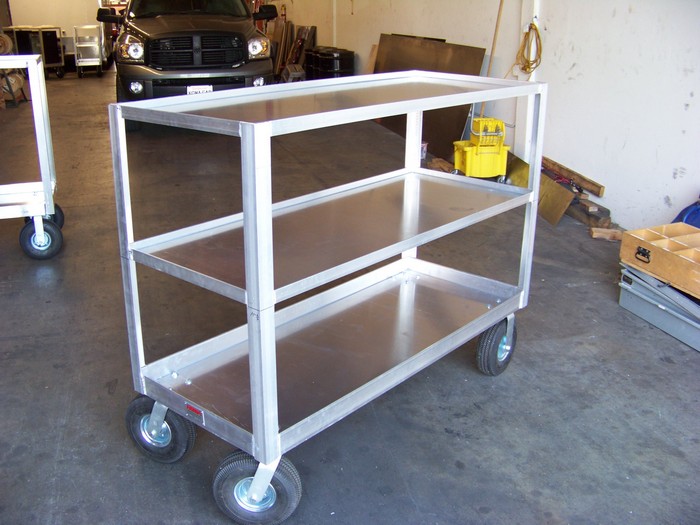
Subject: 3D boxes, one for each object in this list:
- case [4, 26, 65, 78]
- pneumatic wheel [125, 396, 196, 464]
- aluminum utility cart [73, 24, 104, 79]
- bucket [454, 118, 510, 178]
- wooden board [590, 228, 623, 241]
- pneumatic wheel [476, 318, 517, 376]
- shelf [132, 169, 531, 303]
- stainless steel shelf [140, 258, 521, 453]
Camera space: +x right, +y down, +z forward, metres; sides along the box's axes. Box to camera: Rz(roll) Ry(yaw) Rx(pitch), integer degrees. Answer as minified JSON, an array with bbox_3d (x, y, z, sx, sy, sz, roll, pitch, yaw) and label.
[{"bbox_3d":[-6.858,-4.551,15.813,1.160,1.040,0.650,-8,21,-22],"label":"case"},{"bbox_3d":[-0.637,0.558,2.457,0.257,0.257,0.085,9,21,22],"label":"pneumatic wheel"},{"bbox_3d":[-5.814,-4.698,16.216,0.560,1.070,0.950,-7,20,-20],"label":"aluminum utility cart"},{"bbox_3d":[1.200,-1.043,6.680,0.420,0.540,0.410,-3,19,-9],"label":"bucket"},{"bbox_3d":[1.819,-0.186,4.989,0.290,0.040,0.090,5,20,12],"label":"wooden board"},{"bbox_3d":[0.624,0.352,3.081,0.085,0.257,0.257,15,24,37],"label":"pneumatic wheel"},{"bbox_3d":[0.028,-0.150,2.559,0.609,0.038,1.487,16,25,38],"label":"shelf"},{"bbox_3d":[0.024,0.263,2.702,0.609,0.065,1.487,16,25,38],"label":"stainless steel shelf"}]

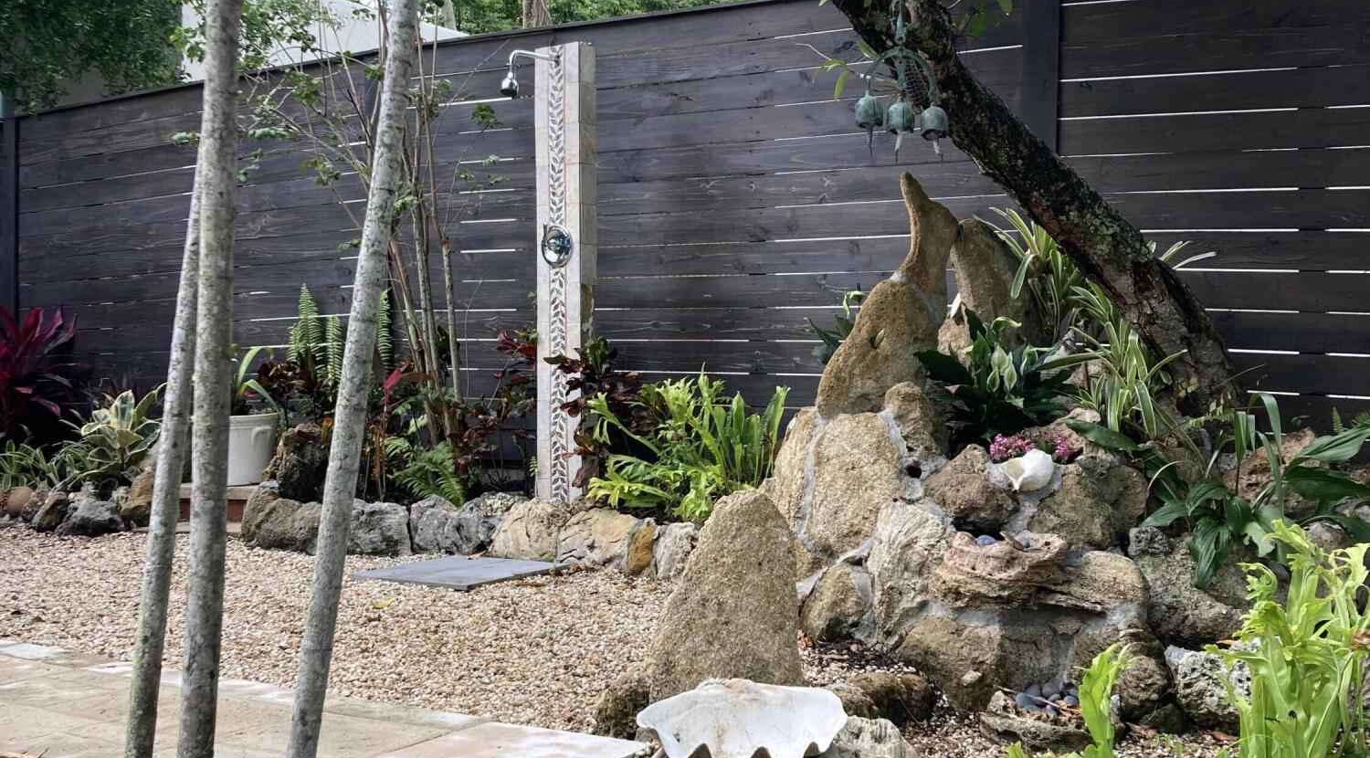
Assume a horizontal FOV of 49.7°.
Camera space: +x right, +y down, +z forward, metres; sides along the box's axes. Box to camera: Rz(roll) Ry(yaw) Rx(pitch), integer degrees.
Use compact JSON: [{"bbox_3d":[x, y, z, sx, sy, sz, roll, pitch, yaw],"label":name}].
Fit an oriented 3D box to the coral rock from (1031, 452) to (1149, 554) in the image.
[{"bbox_3d":[1.124,0.339,4.140,0.320,0.260,0.280,0,3,0],"label":"coral rock"}]

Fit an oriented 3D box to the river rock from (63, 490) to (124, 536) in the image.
[{"bbox_3d":[-2.689,0.611,6.715,0.260,0.190,0.210,0,3,0],"label":"river rock"}]

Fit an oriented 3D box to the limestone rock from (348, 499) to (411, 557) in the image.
[{"bbox_3d":[-1.237,0.599,5.930,0.270,0.235,0.240,0,1,30],"label":"limestone rock"}]

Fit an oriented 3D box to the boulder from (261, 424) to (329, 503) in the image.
[{"bbox_3d":[-1.691,0.383,6.450,0.290,0.350,0.290,0,1,0],"label":"boulder"}]

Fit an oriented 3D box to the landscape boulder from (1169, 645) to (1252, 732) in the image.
[{"bbox_3d":[1.104,0.641,3.080,0.190,0.170,0.170,0,1,20],"label":"landscape boulder"}]

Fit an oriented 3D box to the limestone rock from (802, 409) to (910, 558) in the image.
[{"bbox_3d":[0.495,0.300,4.250,0.320,0.410,0.280,0,1,0],"label":"limestone rock"}]

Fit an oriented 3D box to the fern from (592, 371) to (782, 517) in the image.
[{"bbox_3d":[0.006,0.260,6.168,0.780,0.620,0.650,0,3,0],"label":"fern"}]

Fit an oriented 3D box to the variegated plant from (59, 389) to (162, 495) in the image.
[{"bbox_3d":[-2.738,0.293,7.071,0.480,0.480,0.440,0,3,0],"label":"variegated plant"}]

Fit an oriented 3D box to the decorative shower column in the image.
[{"bbox_3d":[-0.473,-0.403,5.800,0.225,1.840,0.120,0,1,36],"label":"decorative shower column"}]

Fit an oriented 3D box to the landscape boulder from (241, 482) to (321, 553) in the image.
[{"bbox_3d":[-1.689,0.585,6.253,0.360,0.270,0.300,0,3,0],"label":"landscape boulder"}]

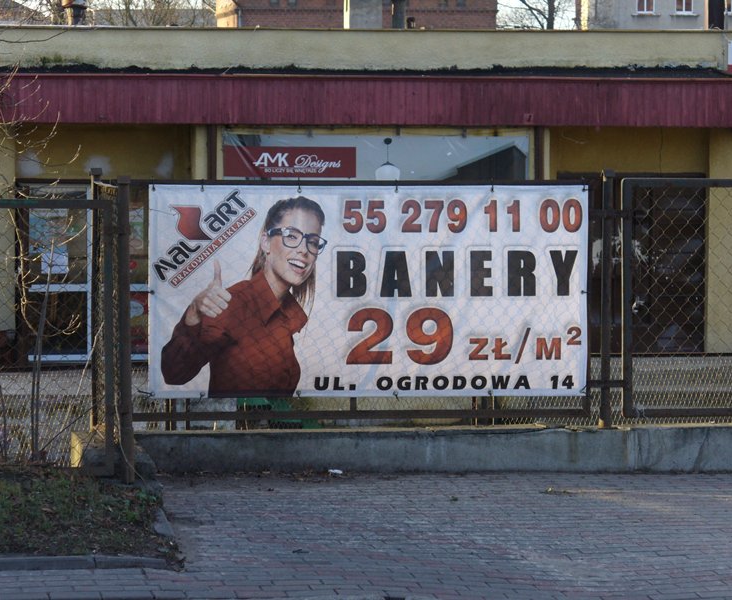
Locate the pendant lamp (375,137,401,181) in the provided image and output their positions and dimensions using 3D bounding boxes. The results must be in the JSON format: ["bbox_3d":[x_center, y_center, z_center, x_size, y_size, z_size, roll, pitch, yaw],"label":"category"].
[{"bbox_3d":[0.248,-1.613,37.200,0.290,0.550,0.290,0,5,-8],"label":"pendant lamp"}]

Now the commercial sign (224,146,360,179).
[{"bbox_3d":[-0.853,-1.546,35.800,1.500,0.345,0.020,0,5,-8],"label":"commercial sign"}]

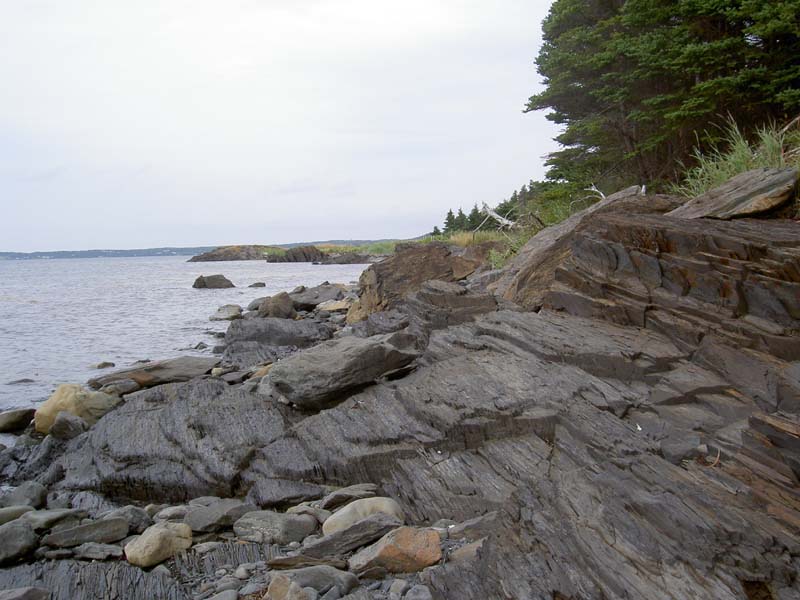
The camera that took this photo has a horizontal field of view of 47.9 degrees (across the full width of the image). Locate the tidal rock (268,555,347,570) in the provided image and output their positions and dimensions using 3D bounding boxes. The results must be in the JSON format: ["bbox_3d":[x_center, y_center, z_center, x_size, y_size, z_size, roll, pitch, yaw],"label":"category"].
[{"bbox_3d":[-0.467,1.326,4.554,0.380,0.060,0.200,-1,3,0],"label":"tidal rock"}]

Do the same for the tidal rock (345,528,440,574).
[{"bbox_3d":[-0.031,1.206,4.350,0.448,0.173,0.291,-2,3,-20],"label":"tidal rock"}]

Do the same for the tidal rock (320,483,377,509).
[{"bbox_3d":[-0.311,1.185,5.437,0.360,0.130,0.280,-1,3,0],"label":"tidal rock"}]

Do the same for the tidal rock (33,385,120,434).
[{"bbox_3d":[-3.258,1.101,9.100,0.830,0.468,0.581,-2,3,-15],"label":"tidal rock"}]

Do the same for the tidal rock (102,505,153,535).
[{"bbox_3d":[-1.495,1.210,4.950,0.260,0.154,0.182,-2,3,-10],"label":"tidal rock"}]

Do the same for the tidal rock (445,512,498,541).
[{"bbox_3d":[0.383,1.192,4.764,0.280,0.120,0.250,-1,3,0],"label":"tidal rock"}]

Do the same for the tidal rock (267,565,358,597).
[{"bbox_3d":[-0.425,1.366,4.375,0.440,0.130,0.270,-1,3,0],"label":"tidal rock"}]

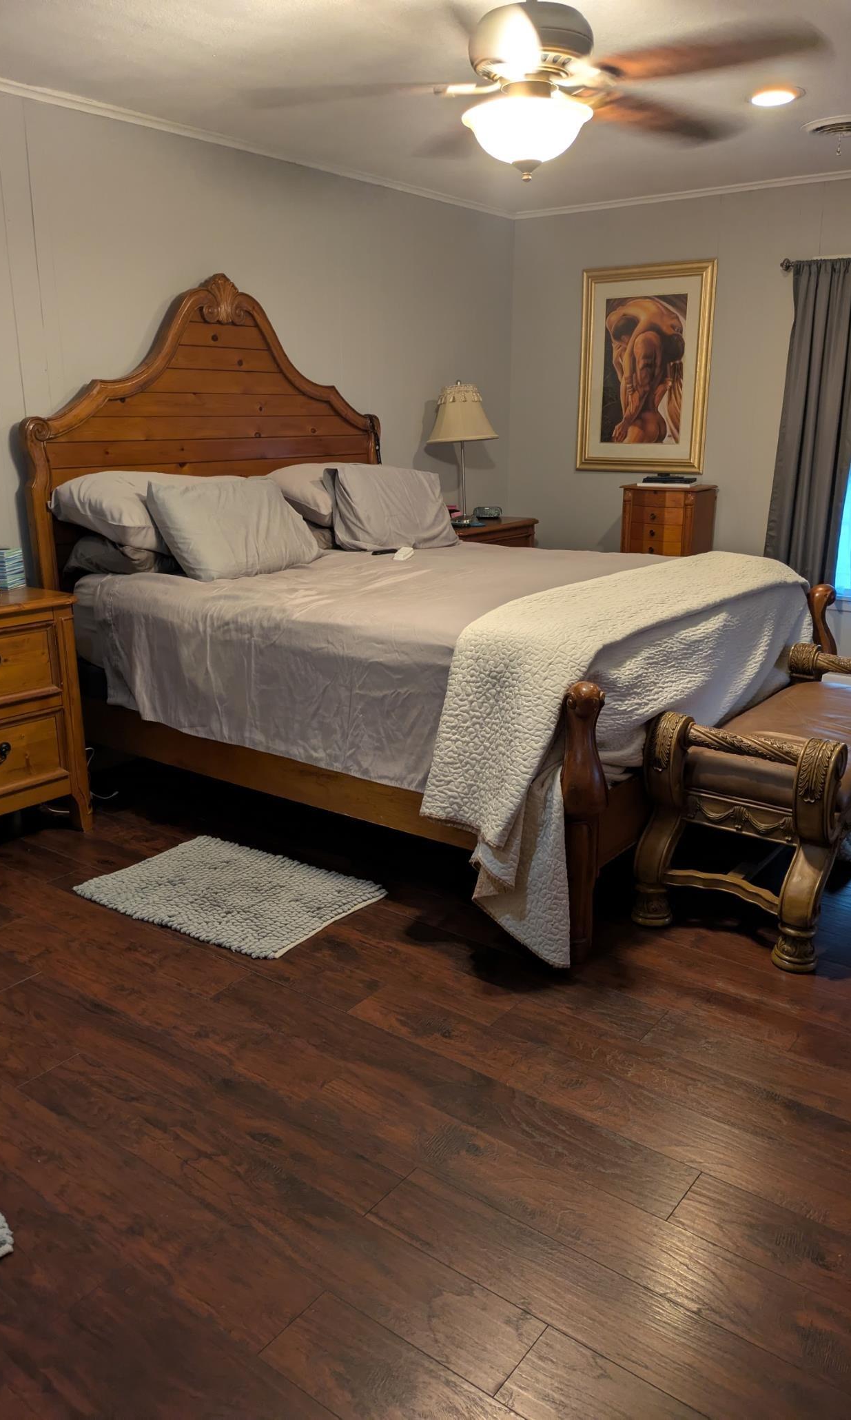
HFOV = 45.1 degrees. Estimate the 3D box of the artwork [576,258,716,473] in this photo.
[{"bbox_3d":[1.176,-1.833,5.564,0.751,1.066,0.040,12,20,35],"label":"artwork"}]

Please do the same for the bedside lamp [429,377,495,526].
[{"bbox_3d":[0.191,-1.362,5.454,0.375,0.765,0.375,0,17,0],"label":"bedside lamp"}]

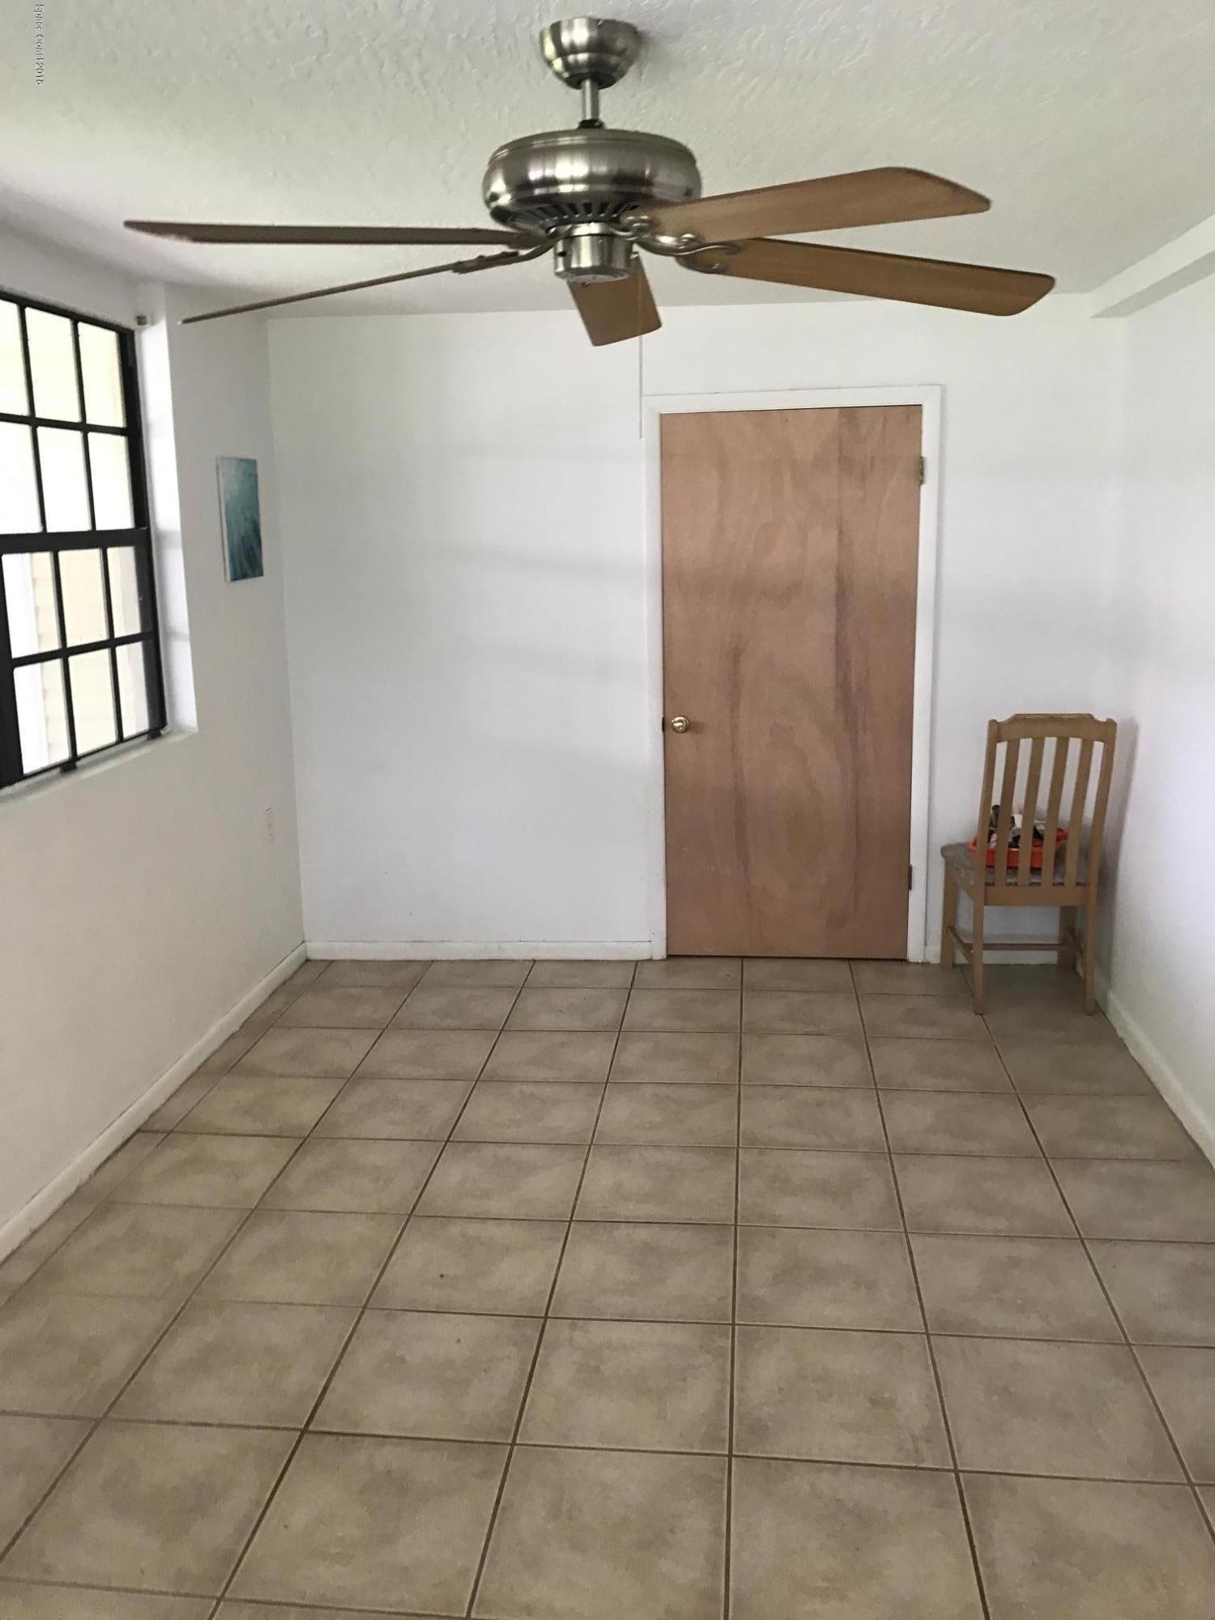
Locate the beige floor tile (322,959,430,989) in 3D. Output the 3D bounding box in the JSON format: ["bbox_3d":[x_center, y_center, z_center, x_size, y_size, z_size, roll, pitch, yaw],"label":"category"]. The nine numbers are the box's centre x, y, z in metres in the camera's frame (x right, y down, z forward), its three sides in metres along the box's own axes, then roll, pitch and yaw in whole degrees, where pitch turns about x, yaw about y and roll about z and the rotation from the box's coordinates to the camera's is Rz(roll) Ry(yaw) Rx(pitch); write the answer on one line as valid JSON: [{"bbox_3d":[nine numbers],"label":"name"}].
[{"bbox_3d":[-0.897,0.631,5.027,0.400,0.010,0.305,0,13,6],"label":"beige floor tile"}]

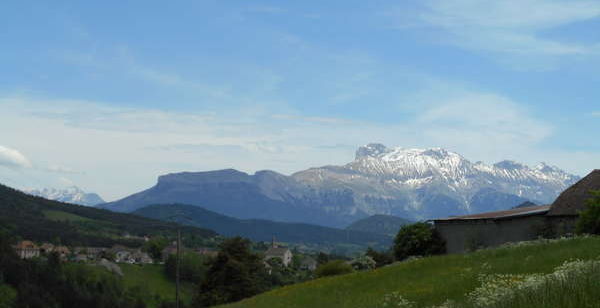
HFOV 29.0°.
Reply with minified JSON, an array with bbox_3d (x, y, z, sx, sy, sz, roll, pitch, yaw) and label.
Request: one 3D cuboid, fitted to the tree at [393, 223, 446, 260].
[{"bbox_3d":[9.470,7.010,92.000,4.280,3.330,4.000,1,-5,0],"label":"tree"}]

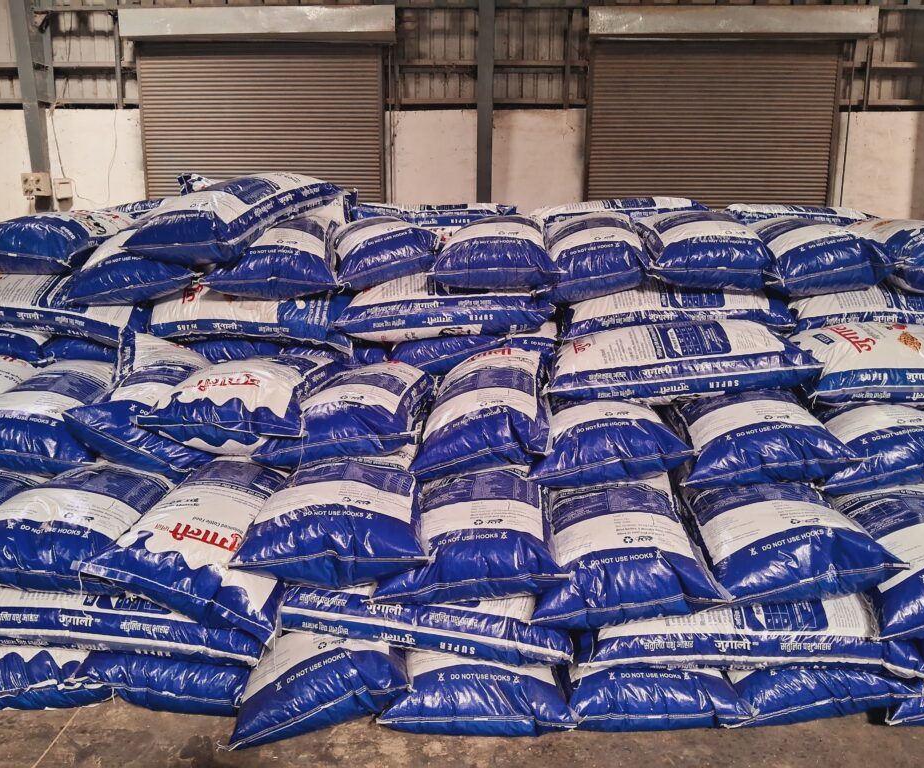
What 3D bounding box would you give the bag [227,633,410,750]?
[{"bbox_3d":[-0.540,0.891,2.748,0.570,0.200,0.880,-5,12,-15],"label":"bag"}]

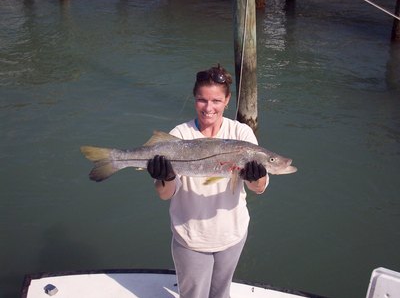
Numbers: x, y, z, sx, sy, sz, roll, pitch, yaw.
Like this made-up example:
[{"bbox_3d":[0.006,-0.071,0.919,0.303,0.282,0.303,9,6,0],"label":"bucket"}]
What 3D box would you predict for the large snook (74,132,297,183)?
[{"bbox_3d":[-0.042,0.034,2.360,0.810,0.180,0.110,2,17,0],"label":"large snook"}]

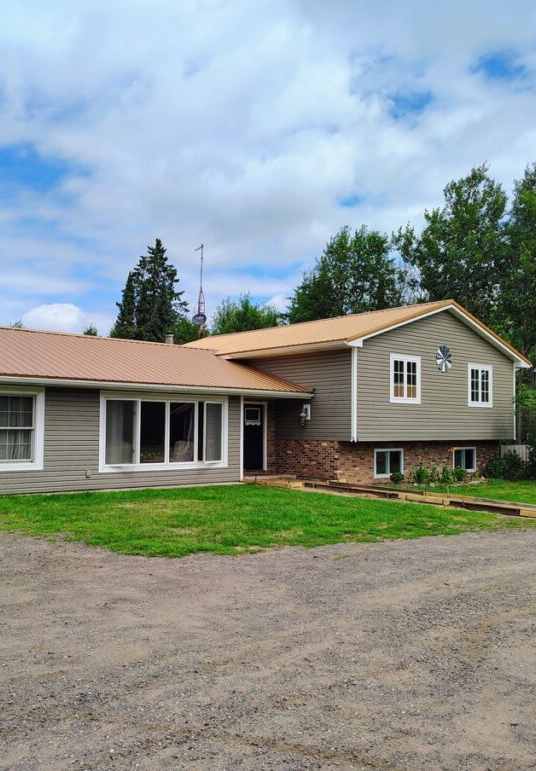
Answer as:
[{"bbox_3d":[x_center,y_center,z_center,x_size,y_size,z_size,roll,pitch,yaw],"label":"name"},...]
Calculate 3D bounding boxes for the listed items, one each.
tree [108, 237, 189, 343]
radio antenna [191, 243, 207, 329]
[{"bbox_3d":[-7.416,-2.550,44.567,6.200,13.534,6.200,1,-4,-10],"label":"tree"},{"bbox_3d":[-3.285,-1.651,33.668,0.750,10.397,0.700,1,-4,-6],"label":"radio antenna"}]

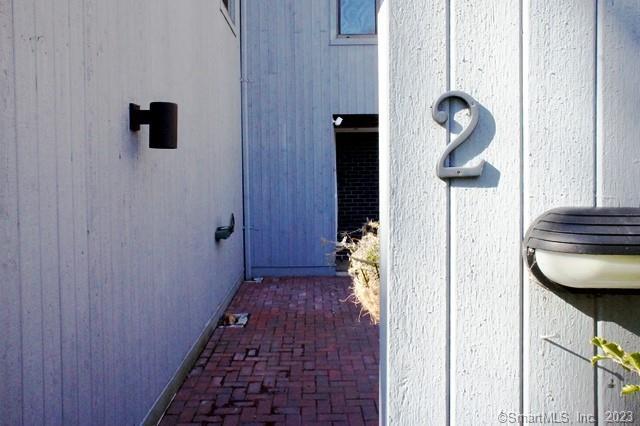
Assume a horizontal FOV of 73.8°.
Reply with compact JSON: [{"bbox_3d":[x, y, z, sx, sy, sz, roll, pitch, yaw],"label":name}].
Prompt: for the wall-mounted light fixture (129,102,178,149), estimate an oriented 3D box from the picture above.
[{"bbox_3d":[-0.958,-0.505,2.490,0.244,0.250,0.153,0,4,-1],"label":"wall-mounted light fixture"}]

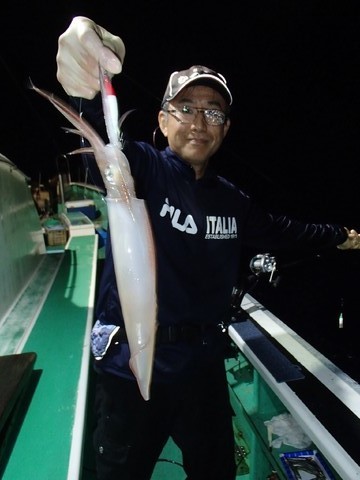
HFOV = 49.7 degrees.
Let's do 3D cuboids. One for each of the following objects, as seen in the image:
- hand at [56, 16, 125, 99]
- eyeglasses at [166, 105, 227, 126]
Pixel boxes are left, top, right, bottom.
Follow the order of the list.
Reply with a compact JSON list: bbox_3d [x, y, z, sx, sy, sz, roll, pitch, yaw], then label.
[{"bbox_3d":[-0.114,-0.233,0.500,0.088,0.101,0.096,-1,10,-6],"label":"hand"},{"bbox_3d":[0.034,-0.309,0.990,0.142,0.045,0.135,4,11,-8],"label":"eyeglasses"}]

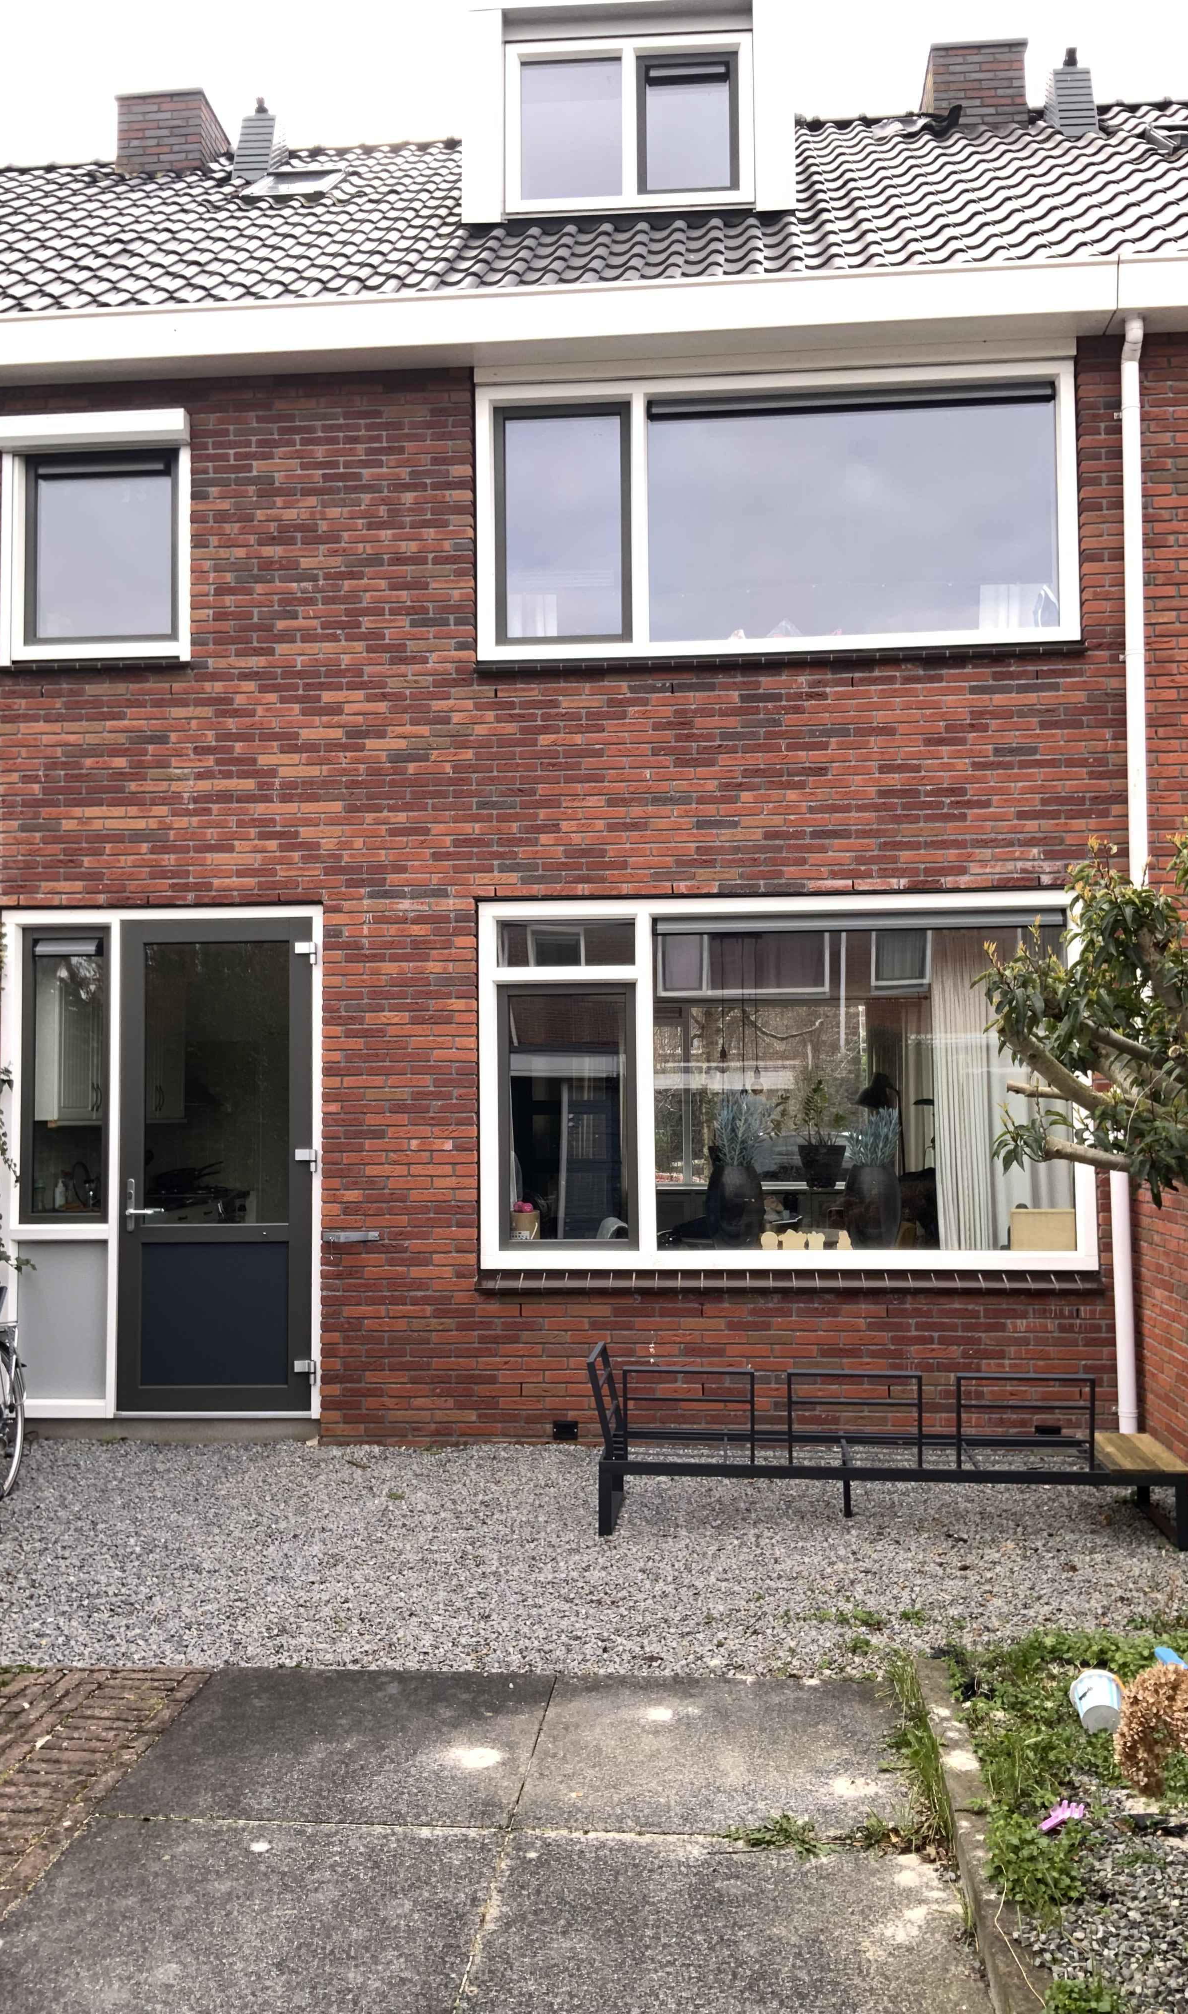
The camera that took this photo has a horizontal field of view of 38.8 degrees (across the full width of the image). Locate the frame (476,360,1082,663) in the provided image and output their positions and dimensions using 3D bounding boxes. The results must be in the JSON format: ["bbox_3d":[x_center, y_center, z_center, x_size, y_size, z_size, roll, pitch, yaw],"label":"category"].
[{"bbox_3d":[0.889,-2.442,8.376,2.948,1.406,0.120,-1,-4,5],"label":"frame"}]

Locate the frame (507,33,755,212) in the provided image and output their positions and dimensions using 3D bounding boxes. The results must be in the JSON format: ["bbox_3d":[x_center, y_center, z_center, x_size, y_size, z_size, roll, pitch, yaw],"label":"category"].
[{"bbox_3d":[0.206,-4.975,9.559,1.398,0.990,0.120,-1,-4,5],"label":"frame"}]

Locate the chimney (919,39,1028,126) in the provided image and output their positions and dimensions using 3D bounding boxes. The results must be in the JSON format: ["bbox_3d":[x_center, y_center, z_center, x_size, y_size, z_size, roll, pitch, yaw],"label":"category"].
[{"bbox_3d":[2.744,-6.442,12.234,0.677,0.647,0.780,-1,-4,5],"label":"chimney"}]

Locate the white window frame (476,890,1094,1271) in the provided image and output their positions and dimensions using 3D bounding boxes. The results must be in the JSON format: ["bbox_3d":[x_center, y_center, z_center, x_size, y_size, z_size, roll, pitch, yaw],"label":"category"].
[{"bbox_3d":[0.914,0.368,8.195,2.940,1.802,0.120,-1,-4,5],"label":"white window frame"}]

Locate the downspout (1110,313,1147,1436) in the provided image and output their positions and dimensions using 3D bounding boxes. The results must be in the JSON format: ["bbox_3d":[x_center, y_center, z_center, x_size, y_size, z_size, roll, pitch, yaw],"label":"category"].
[{"bbox_3d":[2.511,-0.629,7.863,0.230,5.250,0.200,-1,-4,5],"label":"downspout"}]

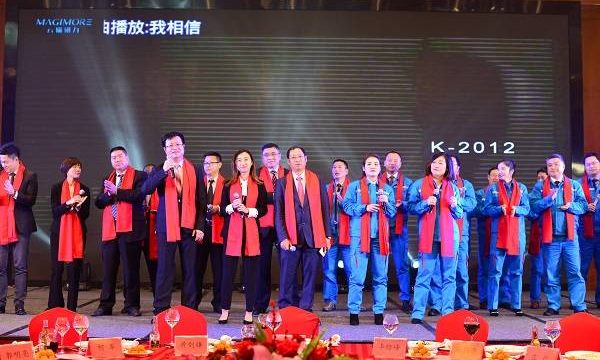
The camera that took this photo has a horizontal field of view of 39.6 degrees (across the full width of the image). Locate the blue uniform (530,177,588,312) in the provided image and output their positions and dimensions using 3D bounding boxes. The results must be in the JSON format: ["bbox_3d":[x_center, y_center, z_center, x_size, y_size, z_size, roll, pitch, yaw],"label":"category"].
[{"bbox_3d":[2.754,0.685,8.843,0.560,1.420,0.360,0,-3,12],"label":"blue uniform"}]

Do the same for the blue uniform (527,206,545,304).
[{"bbox_3d":[2.858,0.777,9.741,0.460,1.340,0.330,0,-3,11],"label":"blue uniform"}]

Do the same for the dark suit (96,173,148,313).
[{"bbox_3d":[-1.842,0.631,8.550,0.480,1.460,0.360,-1,-3,18],"label":"dark suit"}]

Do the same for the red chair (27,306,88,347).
[{"bbox_3d":[-1.529,1.307,5.269,0.440,0.950,0.540,1,-3,-18],"label":"red chair"}]

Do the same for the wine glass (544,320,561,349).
[{"bbox_3d":[1.337,0.858,4.400,0.090,0.222,0.090,0,-3,0],"label":"wine glass"}]

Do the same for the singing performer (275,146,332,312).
[{"bbox_3d":[0.041,0.518,8.550,0.580,1.720,0.340,0,-3,-3],"label":"singing performer"}]

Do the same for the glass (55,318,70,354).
[{"bbox_3d":[-1.419,0.930,4.980,0.087,0.220,0.087,0,-3,0],"label":"glass"}]

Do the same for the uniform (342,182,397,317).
[{"bbox_3d":[0.662,0.642,8.050,0.530,1.330,0.340,0,-3,-1],"label":"uniform"}]

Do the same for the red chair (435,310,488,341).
[{"bbox_3d":[1.092,1.376,5.742,0.430,0.940,0.530,-1,-4,16],"label":"red chair"}]

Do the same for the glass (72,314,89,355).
[{"bbox_3d":[-1.291,0.911,4.900,0.090,0.230,0.090,0,-3,0],"label":"glass"}]

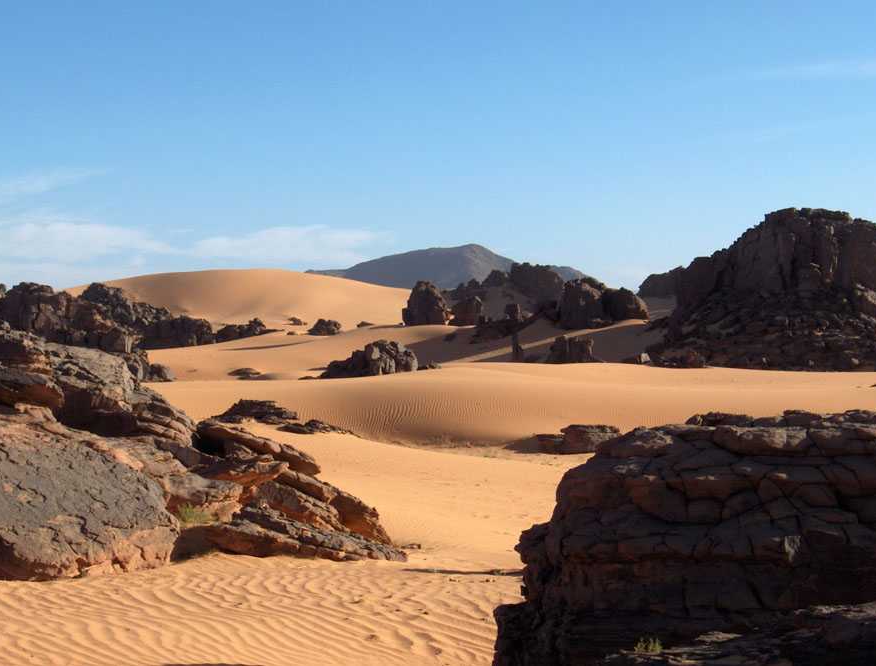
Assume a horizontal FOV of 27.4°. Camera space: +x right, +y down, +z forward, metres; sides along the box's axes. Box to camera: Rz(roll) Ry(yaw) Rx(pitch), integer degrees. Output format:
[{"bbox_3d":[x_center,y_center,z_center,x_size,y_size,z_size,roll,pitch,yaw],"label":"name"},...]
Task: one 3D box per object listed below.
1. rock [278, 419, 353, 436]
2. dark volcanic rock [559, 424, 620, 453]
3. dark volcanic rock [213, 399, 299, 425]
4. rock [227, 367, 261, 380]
[{"bbox_3d":[-2.797,2.158,41.000,1.690,0.390,1.000,0,0,0],"label":"rock"},{"bbox_3d":[4.218,2.938,50.000,1.726,0.741,1.250,0,0,0],"label":"dark volcanic rock"},{"bbox_3d":[-4.472,1.923,44.000,2.107,0.605,1.400,0,0,0],"label":"dark volcanic rock"},{"bbox_3d":[-8.362,1.759,78.000,1.477,0.578,1.100,0,0,0],"label":"rock"}]

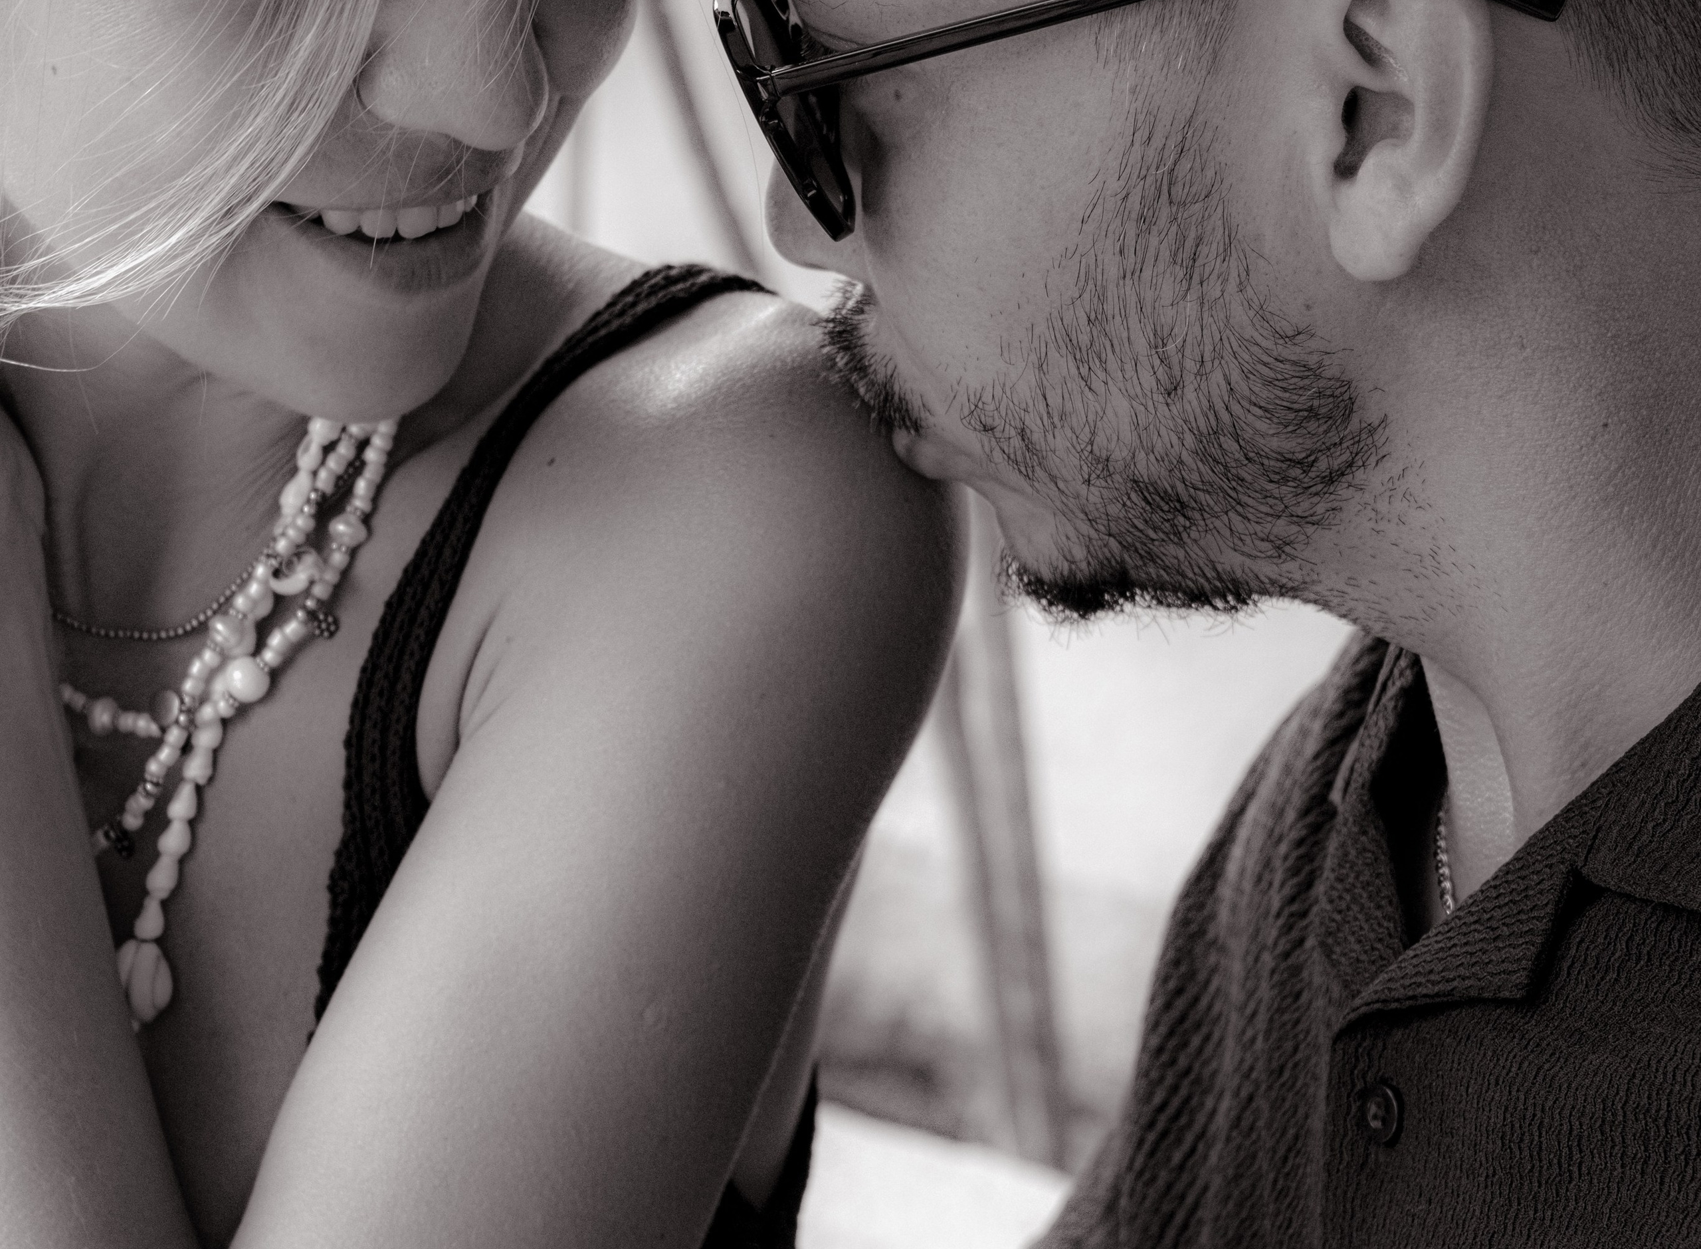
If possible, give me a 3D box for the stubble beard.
[{"bbox_3d":[0.057,-0.048,0.920,0.108,0.100,0.135,-20,-2,16],"label":"stubble beard"}]

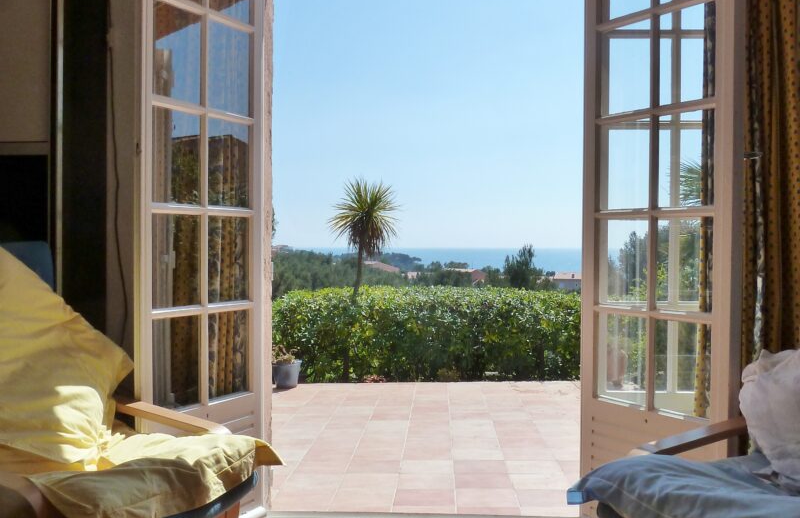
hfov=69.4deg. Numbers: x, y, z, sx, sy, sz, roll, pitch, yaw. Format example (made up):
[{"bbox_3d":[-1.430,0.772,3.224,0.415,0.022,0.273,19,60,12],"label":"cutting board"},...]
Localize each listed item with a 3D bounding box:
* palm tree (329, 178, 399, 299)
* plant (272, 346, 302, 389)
[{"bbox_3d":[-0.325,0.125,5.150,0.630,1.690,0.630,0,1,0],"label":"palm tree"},{"bbox_3d":[-0.943,0.897,4.800,0.270,0.350,0.270,0,1,0],"label":"plant"}]

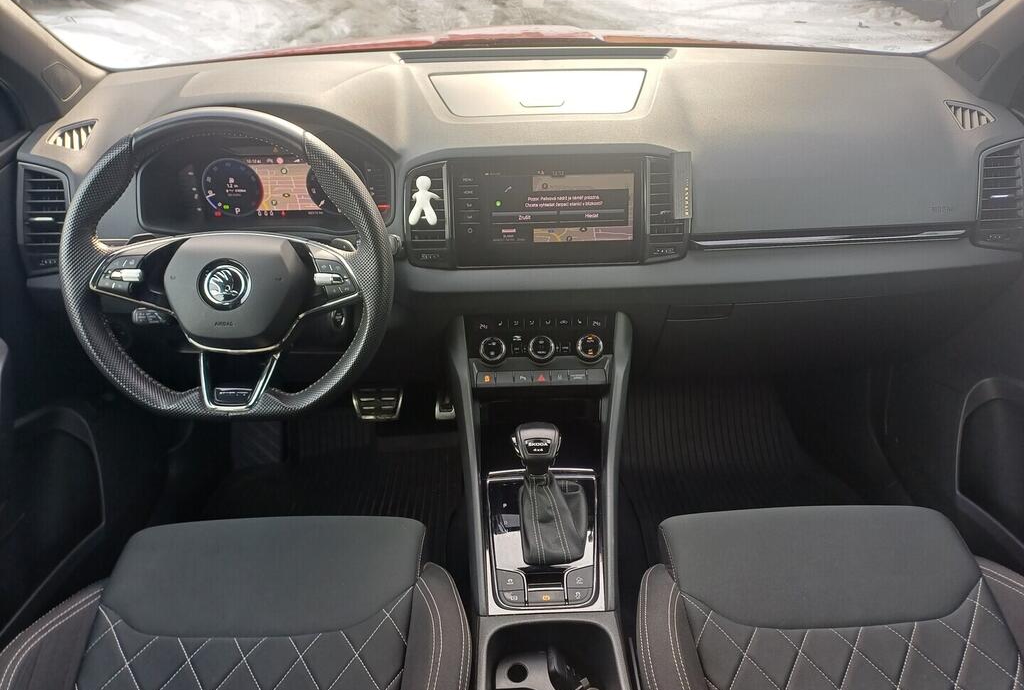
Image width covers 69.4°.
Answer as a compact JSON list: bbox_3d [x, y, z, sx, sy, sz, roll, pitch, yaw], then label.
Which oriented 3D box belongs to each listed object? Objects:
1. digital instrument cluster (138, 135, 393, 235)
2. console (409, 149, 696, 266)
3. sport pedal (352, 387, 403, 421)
[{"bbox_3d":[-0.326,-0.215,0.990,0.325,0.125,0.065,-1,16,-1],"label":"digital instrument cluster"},{"bbox_3d":[0.053,-0.193,1.045,0.386,0.145,0.075,-1,21,1],"label":"console"},{"bbox_3d":[-0.249,0.110,1.370,0.091,0.062,0.030,-1,9,1],"label":"sport pedal"}]

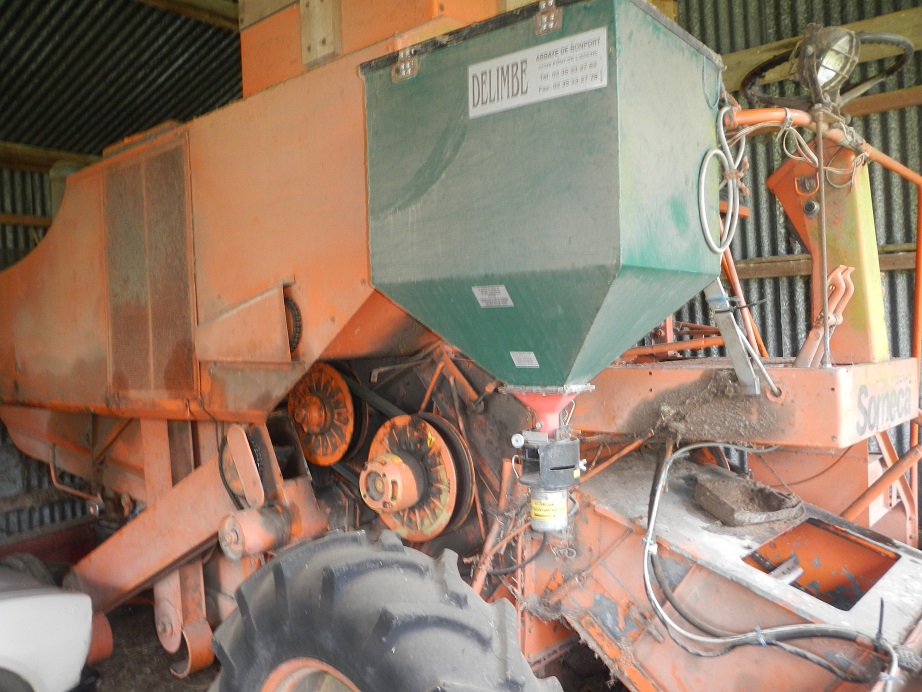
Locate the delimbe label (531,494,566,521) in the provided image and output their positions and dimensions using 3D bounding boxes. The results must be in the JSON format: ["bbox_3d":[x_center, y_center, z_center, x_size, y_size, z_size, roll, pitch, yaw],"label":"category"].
[{"bbox_3d":[0.206,0.393,1.784,0.085,0.053,0.032,-1,1,14],"label":"delimbe label"}]

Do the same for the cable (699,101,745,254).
[{"bbox_3d":[0.641,-0.408,1.830,0.170,0.360,0.070,-3,2,-39],"label":"cable"}]

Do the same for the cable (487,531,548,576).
[{"bbox_3d":[0.141,0.517,1.860,0.155,0.108,0.050,-1,2,21],"label":"cable"}]

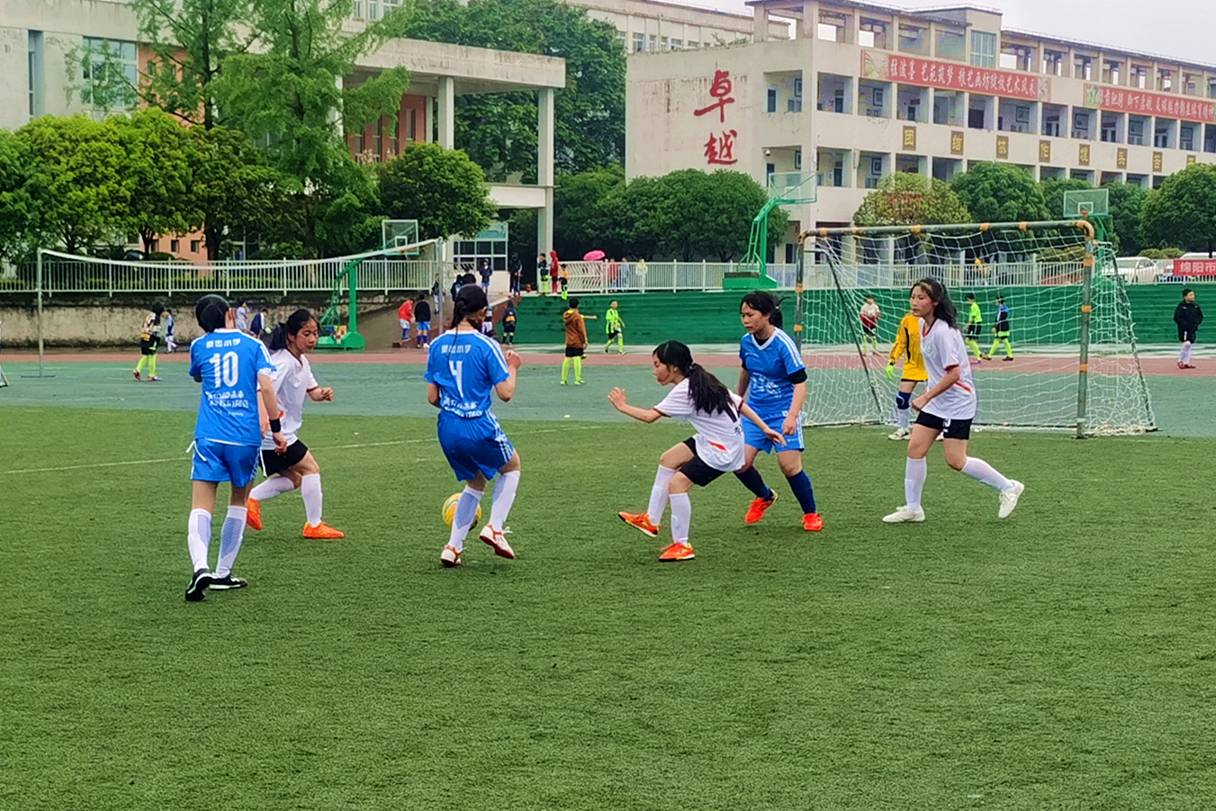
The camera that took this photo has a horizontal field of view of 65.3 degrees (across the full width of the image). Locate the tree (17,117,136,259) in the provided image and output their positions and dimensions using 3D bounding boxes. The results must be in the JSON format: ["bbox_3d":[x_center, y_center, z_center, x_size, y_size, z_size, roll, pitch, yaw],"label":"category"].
[{"bbox_3d":[-17.932,-6.694,31.951,3.852,5.749,3.852,0,6,0],"label":"tree"}]

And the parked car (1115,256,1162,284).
[{"bbox_3d":[26.059,-6.559,47.363,1.800,1.550,4.400,6,8,41],"label":"parked car"}]

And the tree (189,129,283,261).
[{"bbox_3d":[-12.904,-6.831,32.699,3.600,5.575,3.600,0,6,0],"label":"tree"}]

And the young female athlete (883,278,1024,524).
[{"bbox_3d":[2.225,-0.026,6.099,0.860,1.566,0.500,-2,7,-17],"label":"young female athlete"}]

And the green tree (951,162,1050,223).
[{"bbox_3d":[17.816,-8.021,42.687,4.400,5.790,4.400,0,6,0],"label":"green tree"}]

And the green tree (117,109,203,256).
[{"bbox_3d":[-15.238,-6.815,31.938,3.221,5.992,3.221,0,6,0],"label":"green tree"}]

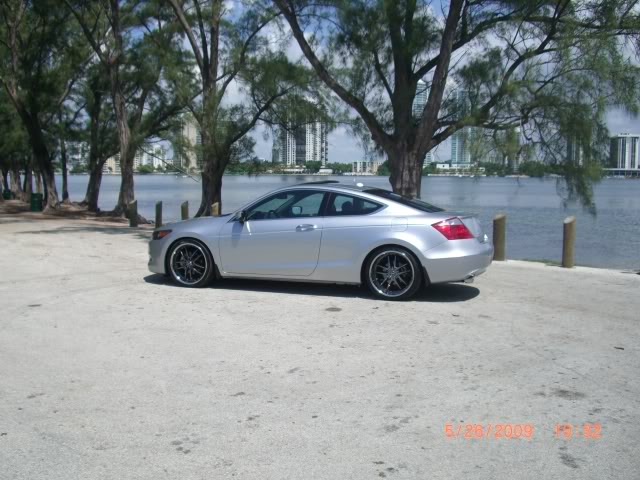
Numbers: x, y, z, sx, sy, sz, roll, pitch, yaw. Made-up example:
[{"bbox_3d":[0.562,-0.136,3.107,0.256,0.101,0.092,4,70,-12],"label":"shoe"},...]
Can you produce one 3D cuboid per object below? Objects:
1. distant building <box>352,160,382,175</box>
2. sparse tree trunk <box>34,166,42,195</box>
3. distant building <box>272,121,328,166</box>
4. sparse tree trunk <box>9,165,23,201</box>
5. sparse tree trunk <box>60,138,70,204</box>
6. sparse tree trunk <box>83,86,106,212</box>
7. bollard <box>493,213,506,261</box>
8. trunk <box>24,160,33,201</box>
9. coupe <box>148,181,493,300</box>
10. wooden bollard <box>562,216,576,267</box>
[{"bbox_3d":[68.451,-104.478,1012.500,42.699,19.926,25.000,0,5,0],"label":"distant building"},{"bbox_3d":[-19.087,-3.878,47.585,0.450,2.187,0.450,0,5,0],"label":"sparse tree trunk"},{"bbox_3d":[-28.378,-139.710,1022.500,79.704,66.894,45.000,0,5,0],"label":"distant building"},{"bbox_3d":[-19.572,-3.696,45.123,0.750,2.292,0.700,0,5,0],"label":"sparse tree trunk"},{"bbox_3d":[-14.945,-4.010,41.166,0.420,3.608,0.420,0,5,0],"label":"sparse tree trunk"},{"bbox_3d":[-9.986,-3.961,30.851,0.950,5.469,0.850,0,5,0],"label":"sparse tree trunk"},{"bbox_3d":[3.220,-0.054,12.528,0.205,0.838,0.205,0,5,0],"label":"bollard"},{"bbox_3d":[-18.698,-3.814,45.022,0.480,2.545,0.480,0,5,0],"label":"trunk"},{"bbox_3d":[-0.058,-0.088,9.746,4.850,1.430,1.850,2,6,18],"label":"coupe"},{"bbox_3d":[4.131,0.031,11.606,0.205,0.845,0.205,0,5,0],"label":"wooden bollard"}]

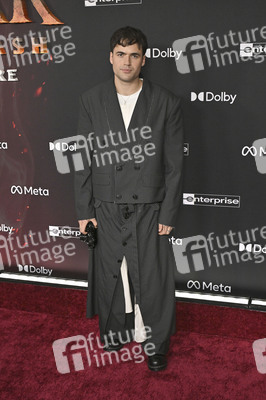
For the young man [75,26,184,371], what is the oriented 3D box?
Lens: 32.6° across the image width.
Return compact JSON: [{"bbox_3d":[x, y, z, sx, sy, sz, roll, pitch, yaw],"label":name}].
[{"bbox_3d":[-0.022,0.021,2.465,0.570,1.800,0.430,2,14,10],"label":"young man"}]

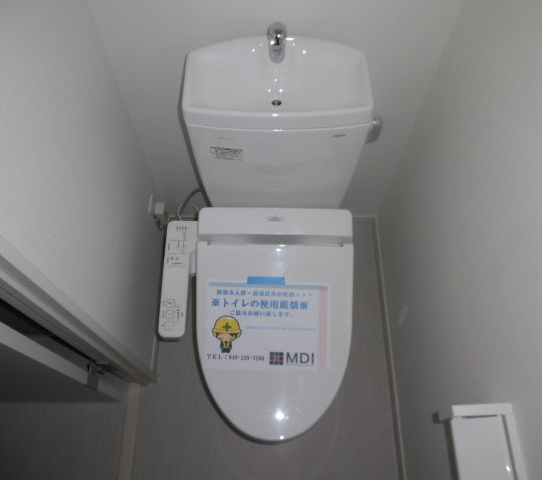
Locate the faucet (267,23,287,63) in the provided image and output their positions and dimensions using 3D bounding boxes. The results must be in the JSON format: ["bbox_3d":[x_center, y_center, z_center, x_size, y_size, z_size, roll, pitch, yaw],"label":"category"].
[{"bbox_3d":[0.014,-0.406,0.913,0.039,0.101,0.070,0,62,0],"label":"faucet"}]

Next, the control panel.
[{"bbox_3d":[-0.233,0.098,1.143,0.080,0.045,0.295,0,71,0],"label":"control panel"}]

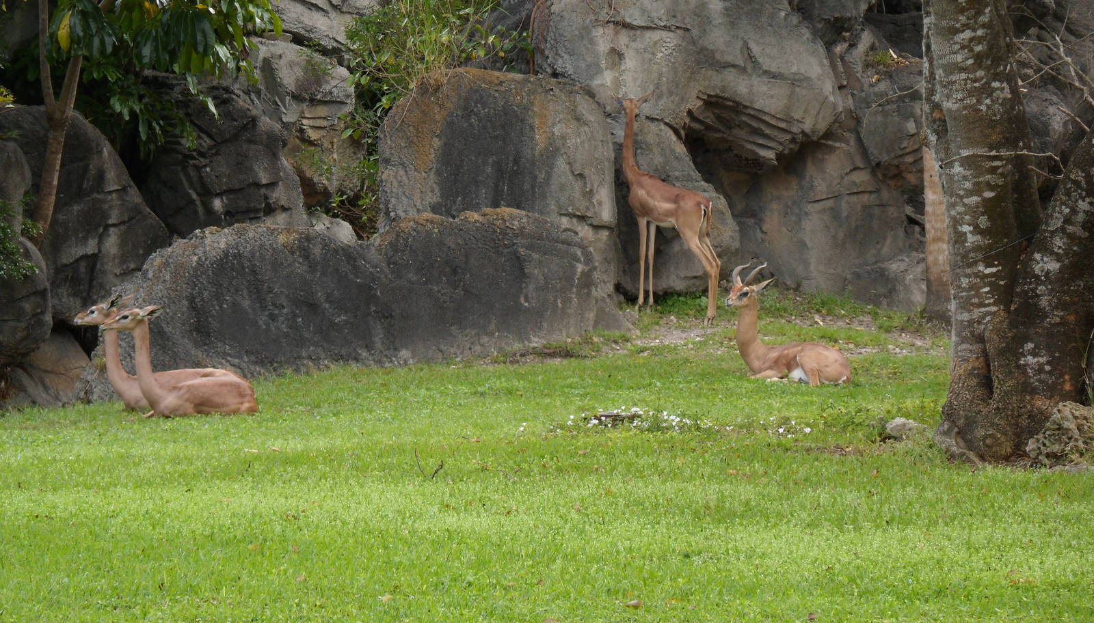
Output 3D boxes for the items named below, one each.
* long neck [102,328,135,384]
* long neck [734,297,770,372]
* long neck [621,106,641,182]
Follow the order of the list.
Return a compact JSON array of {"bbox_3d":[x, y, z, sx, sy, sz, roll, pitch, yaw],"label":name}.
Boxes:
[{"bbox_3d":[-2.556,0.268,38.000,0.195,0.350,0.110,0,2,0],"label":"long neck"},{"bbox_3d":[1.308,0.150,40.500,0.210,0.475,0.130,0,2,-12],"label":"long neck"},{"bbox_3d":[0.577,-1.135,43.500,0.090,0.530,0.140,-1,2,-37],"label":"long neck"}]

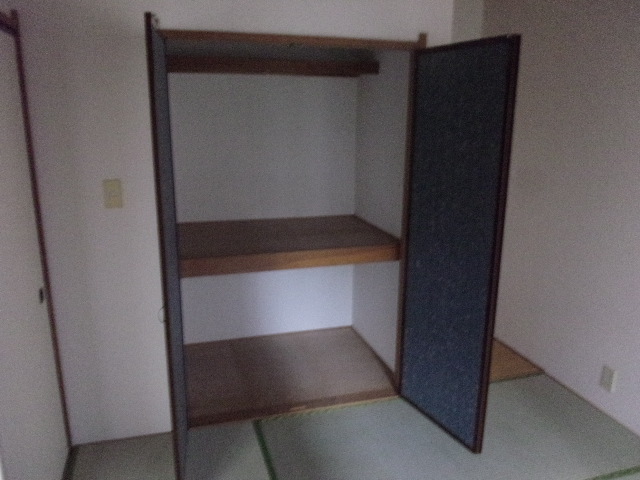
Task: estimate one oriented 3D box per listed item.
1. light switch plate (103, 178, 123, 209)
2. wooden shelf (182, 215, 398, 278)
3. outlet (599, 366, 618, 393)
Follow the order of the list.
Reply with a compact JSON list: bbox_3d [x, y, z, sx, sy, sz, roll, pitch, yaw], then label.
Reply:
[{"bbox_3d":[-0.859,-0.190,2.148,0.071,0.120,0.015,-3,14,-16],"label":"light switch plate"},{"bbox_3d":[-0.226,0.005,2.906,1.164,0.088,0.840,-3,14,-16],"label":"wooden shelf"},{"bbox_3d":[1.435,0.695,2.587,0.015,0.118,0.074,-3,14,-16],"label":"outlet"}]

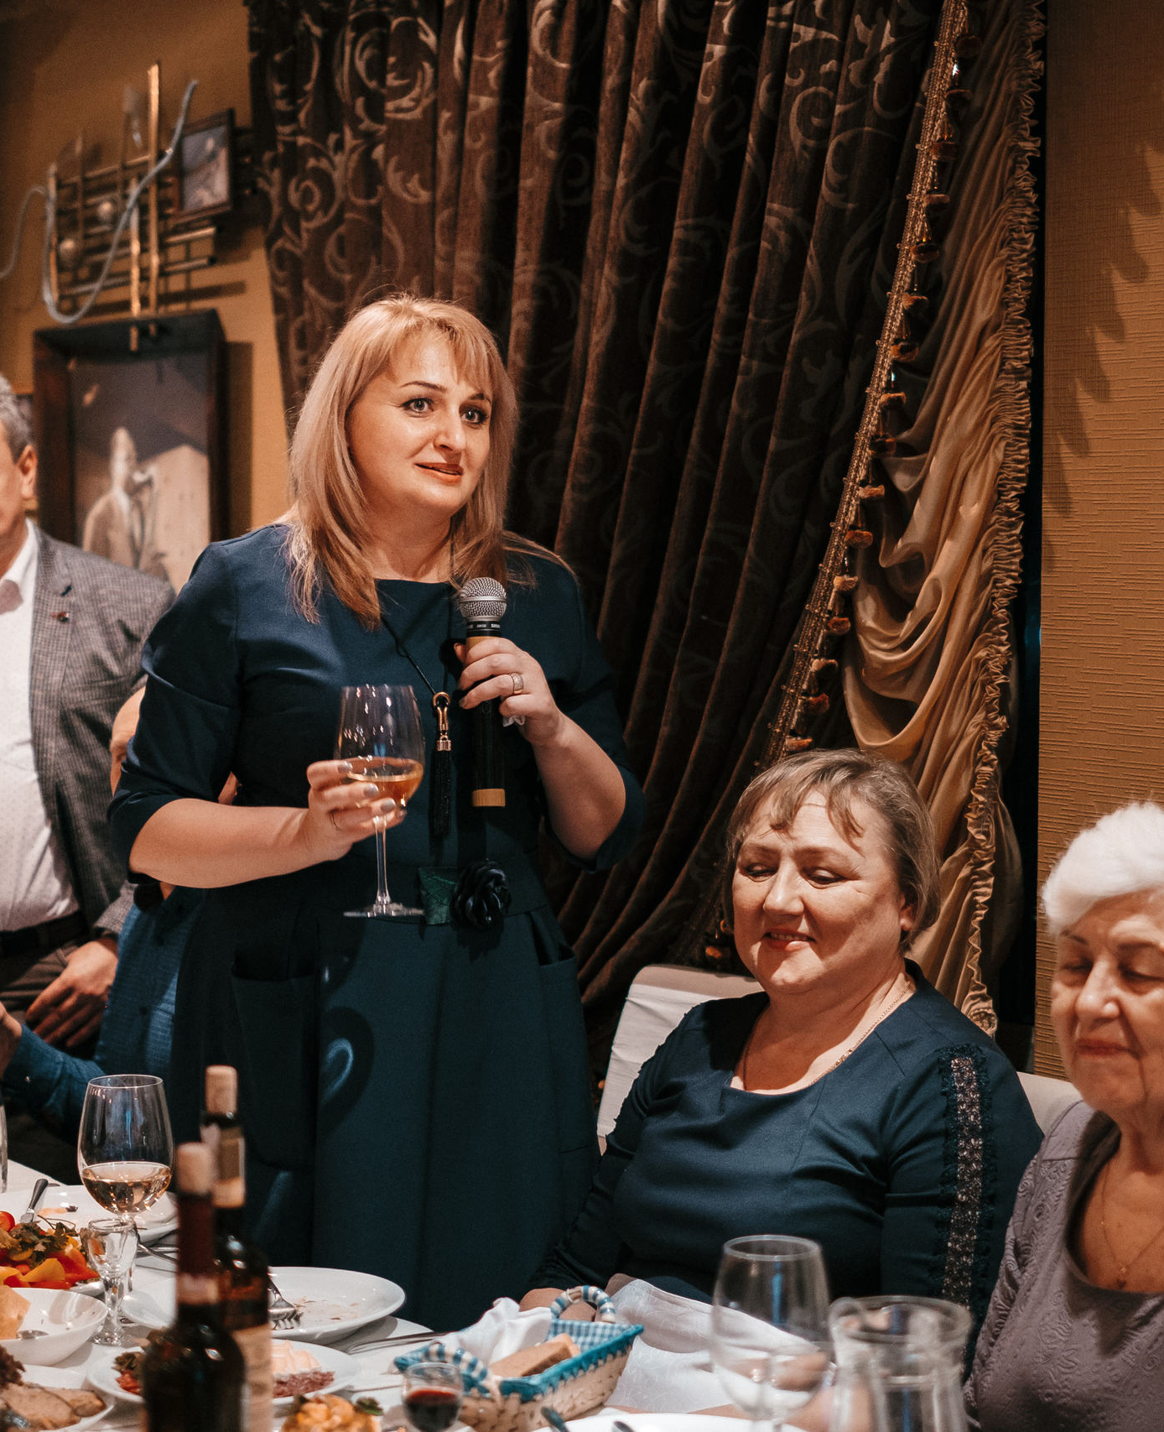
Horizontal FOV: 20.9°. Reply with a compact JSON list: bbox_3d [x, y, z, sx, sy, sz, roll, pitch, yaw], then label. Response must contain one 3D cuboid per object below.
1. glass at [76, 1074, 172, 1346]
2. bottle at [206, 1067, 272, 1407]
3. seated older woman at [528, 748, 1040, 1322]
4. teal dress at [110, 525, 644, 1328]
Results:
[{"bbox_3d":[-0.425,0.450,2.942,0.088,0.222,0.088,0,4,0],"label":"glass"},{"bbox_3d":[-0.284,0.432,2.510,0.076,0.316,0.076,0,4,0],"label":"bottle"},{"bbox_3d":[0.100,0.674,2.972,0.580,1.270,0.780,4,5,43],"label":"seated older woman"},{"bbox_3d":[-0.217,0.291,3.371,0.570,1.000,0.420,-1,4,-14],"label":"teal dress"}]

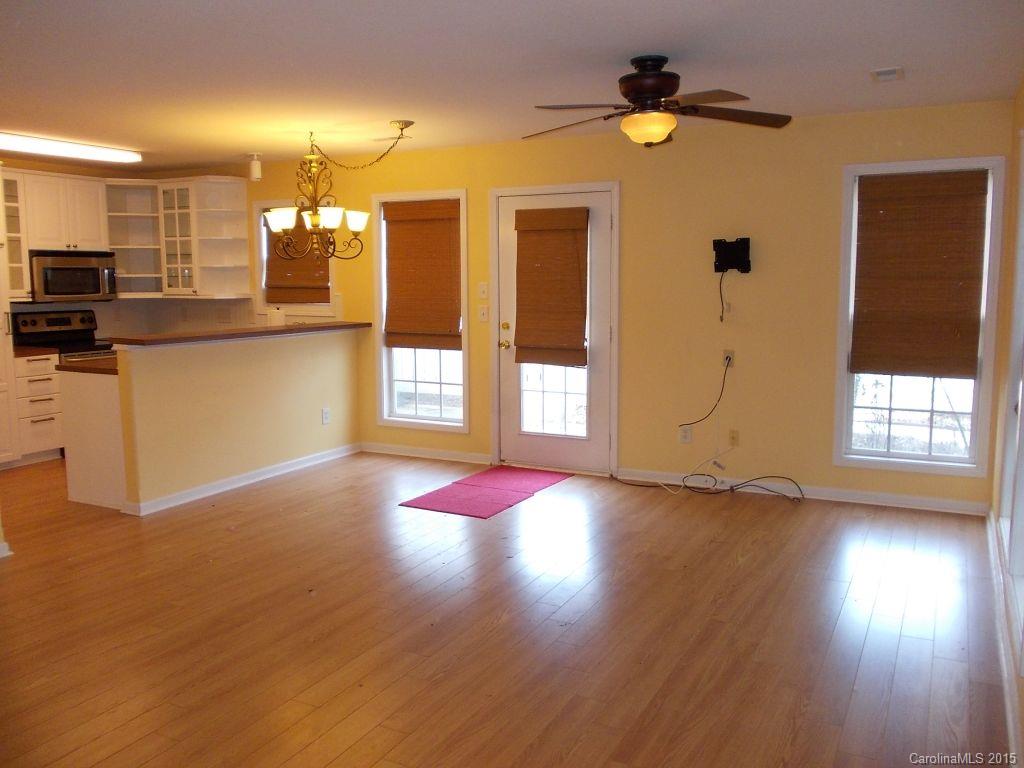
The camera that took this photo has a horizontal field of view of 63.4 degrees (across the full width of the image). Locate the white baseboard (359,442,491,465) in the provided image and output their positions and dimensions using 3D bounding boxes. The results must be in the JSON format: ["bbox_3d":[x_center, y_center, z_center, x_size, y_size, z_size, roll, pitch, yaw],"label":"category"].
[{"bbox_3d":[-0.727,0.571,6.757,1.270,0.085,0.015,3,8,28],"label":"white baseboard"}]

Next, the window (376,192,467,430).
[{"bbox_3d":[-0.727,-0.577,6.724,0.880,1.870,0.100,3,8,28],"label":"window"}]

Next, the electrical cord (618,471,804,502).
[{"bbox_3d":[1.300,0.671,5.647,1.300,0.110,0.180,3,8,28],"label":"electrical cord"}]

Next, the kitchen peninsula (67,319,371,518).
[{"bbox_3d":[-2.083,0.137,6.182,0.850,1.100,2.215,3,8,28],"label":"kitchen peninsula"}]

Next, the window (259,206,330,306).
[{"bbox_3d":[-1.899,-1.092,7.290,0.860,0.920,0.100,3,8,28],"label":"window"}]

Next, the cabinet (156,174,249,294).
[{"bbox_3d":[-2.770,-1.319,7.502,0.750,1.050,0.340,3,8,28],"label":"cabinet"}]

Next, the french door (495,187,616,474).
[{"bbox_3d":[0.315,-0.388,6.176,0.980,2.070,0.100,3,8,28],"label":"french door"}]

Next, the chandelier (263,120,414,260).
[{"bbox_3d":[-1.161,-1.279,5.555,1.140,0.830,0.710,3,8,28],"label":"chandelier"}]

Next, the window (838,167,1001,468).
[{"bbox_3d":[2.490,-0.396,5.128,0.862,1.895,0.110,3,8,28],"label":"window"}]

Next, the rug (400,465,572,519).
[{"bbox_3d":[-0.142,0.725,5.750,0.660,0.012,1.280,3,8,28],"label":"rug"}]

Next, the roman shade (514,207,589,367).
[{"bbox_3d":[0.276,-0.701,6.035,0.595,1.140,0.060,3,8,28],"label":"roman shade"}]

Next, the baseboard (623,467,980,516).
[{"bbox_3d":[1.803,0.697,5.494,2.350,0.090,0.020,3,8,28],"label":"baseboard"}]

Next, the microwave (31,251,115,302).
[{"bbox_3d":[-3.872,-0.926,7.155,0.390,0.410,0.760,3,8,28],"label":"microwave"}]

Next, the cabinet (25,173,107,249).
[{"bbox_3d":[-3.927,-1.453,7.138,0.360,0.610,0.735,3,8,28],"label":"cabinet"}]

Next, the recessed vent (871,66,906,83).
[{"bbox_3d":[1.885,-1.545,4.153,0.150,0.015,0.260,3,8,28],"label":"recessed vent"}]

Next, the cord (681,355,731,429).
[{"bbox_3d":[1.299,0.062,5.605,0.340,0.495,0.045,3,8,28],"label":"cord"}]

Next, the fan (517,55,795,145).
[{"bbox_3d":[0.643,-1.323,3.888,1.270,0.385,1.270,3,8,28],"label":"fan"}]

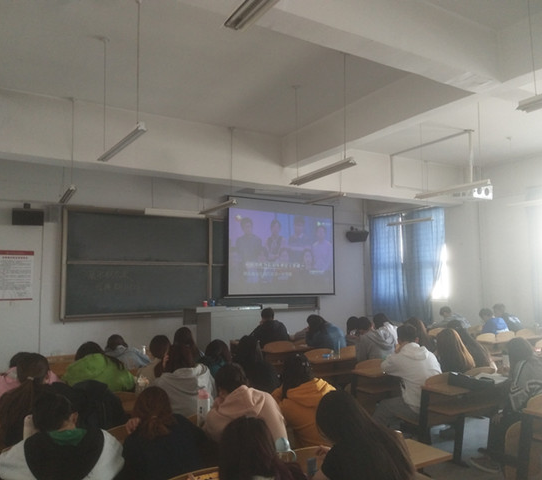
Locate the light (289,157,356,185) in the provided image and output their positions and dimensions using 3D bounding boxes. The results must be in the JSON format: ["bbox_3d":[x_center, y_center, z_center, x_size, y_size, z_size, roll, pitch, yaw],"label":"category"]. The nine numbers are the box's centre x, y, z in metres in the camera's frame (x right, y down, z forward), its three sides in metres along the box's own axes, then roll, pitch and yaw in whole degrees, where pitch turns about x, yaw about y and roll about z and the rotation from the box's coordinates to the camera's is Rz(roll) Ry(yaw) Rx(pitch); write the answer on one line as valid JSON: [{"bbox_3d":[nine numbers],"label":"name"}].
[{"bbox_3d":[0.595,-0.791,5.718,0.130,0.075,1.240,3,-6,-31],"label":"light"}]

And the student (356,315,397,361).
[{"bbox_3d":[1.200,1.590,5.773,0.520,1.240,0.750,2,-5,-32],"label":"student"}]

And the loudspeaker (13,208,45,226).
[{"bbox_3d":[-4.381,-0.399,8.662,0.500,0.300,0.270,2,-5,-32],"label":"loudspeaker"}]

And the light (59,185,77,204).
[{"bbox_3d":[-2.814,-0.613,6.644,0.120,0.075,1.250,2,-5,-32],"label":"light"}]

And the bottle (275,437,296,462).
[{"bbox_3d":[0.061,1.057,2.284,0.075,0.230,0.075,2,-5,-32],"label":"bottle"}]

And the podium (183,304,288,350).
[{"bbox_3d":[-0.664,1.848,9.522,2.058,1.100,0.750,3,-6,-31],"label":"podium"}]

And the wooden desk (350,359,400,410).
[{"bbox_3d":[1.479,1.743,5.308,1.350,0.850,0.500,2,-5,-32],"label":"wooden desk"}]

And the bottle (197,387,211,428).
[{"bbox_3d":[-0.429,1.100,3.109,0.080,0.275,0.080,2,-5,-32],"label":"bottle"}]

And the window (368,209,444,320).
[{"bbox_3d":[3.317,0.581,11.856,0.200,2.500,2.360,2,-5,-32],"label":"window"}]

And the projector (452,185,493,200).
[{"bbox_3d":[3.122,-0.717,7.447,0.440,0.170,0.360,2,-5,-32],"label":"projector"}]

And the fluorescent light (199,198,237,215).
[{"bbox_3d":[-0.914,-0.550,8.156,0.130,0.075,1.240,3,-6,-31],"label":"fluorescent light"}]

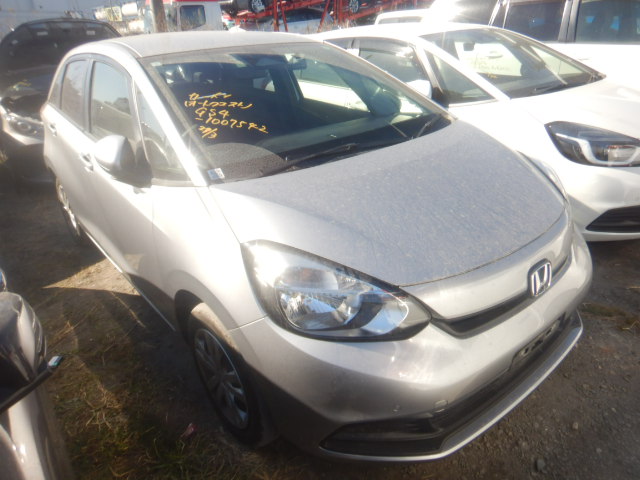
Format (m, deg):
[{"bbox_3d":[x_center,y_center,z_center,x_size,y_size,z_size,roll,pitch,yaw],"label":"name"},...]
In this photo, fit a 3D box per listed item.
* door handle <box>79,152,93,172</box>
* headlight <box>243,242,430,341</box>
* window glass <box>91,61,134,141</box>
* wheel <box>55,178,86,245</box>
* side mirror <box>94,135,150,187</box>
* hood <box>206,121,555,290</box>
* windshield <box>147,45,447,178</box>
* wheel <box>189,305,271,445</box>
[{"bbox_3d":[-1.264,-0.422,2.397,0.055,0.060,0.210,-21,31,-34],"label":"door handle"},{"bbox_3d":[0.026,0.144,1.311,0.340,0.265,0.510,-21,31,-34],"label":"headlight"},{"bbox_3d":[-0.965,-0.639,2.085,0.080,0.390,0.900,1,17,-41],"label":"window glass"},{"bbox_3d":[-1.917,-0.271,3.557,0.190,0.600,0.600,-21,31,-34],"label":"wheel"},{"bbox_3d":[-0.753,-0.296,1.649,0.200,0.180,0.150,-21,31,-34],"label":"side mirror"},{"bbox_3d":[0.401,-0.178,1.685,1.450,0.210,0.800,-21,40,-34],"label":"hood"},{"bbox_3d":[-0.092,-0.704,2.091,1.370,0.250,1.010,-21,51,-34],"label":"windshield"},{"bbox_3d":[-0.319,0.497,1.752,0.190,0.600,0.600,-21,31,-34],"label":"wheel"}]

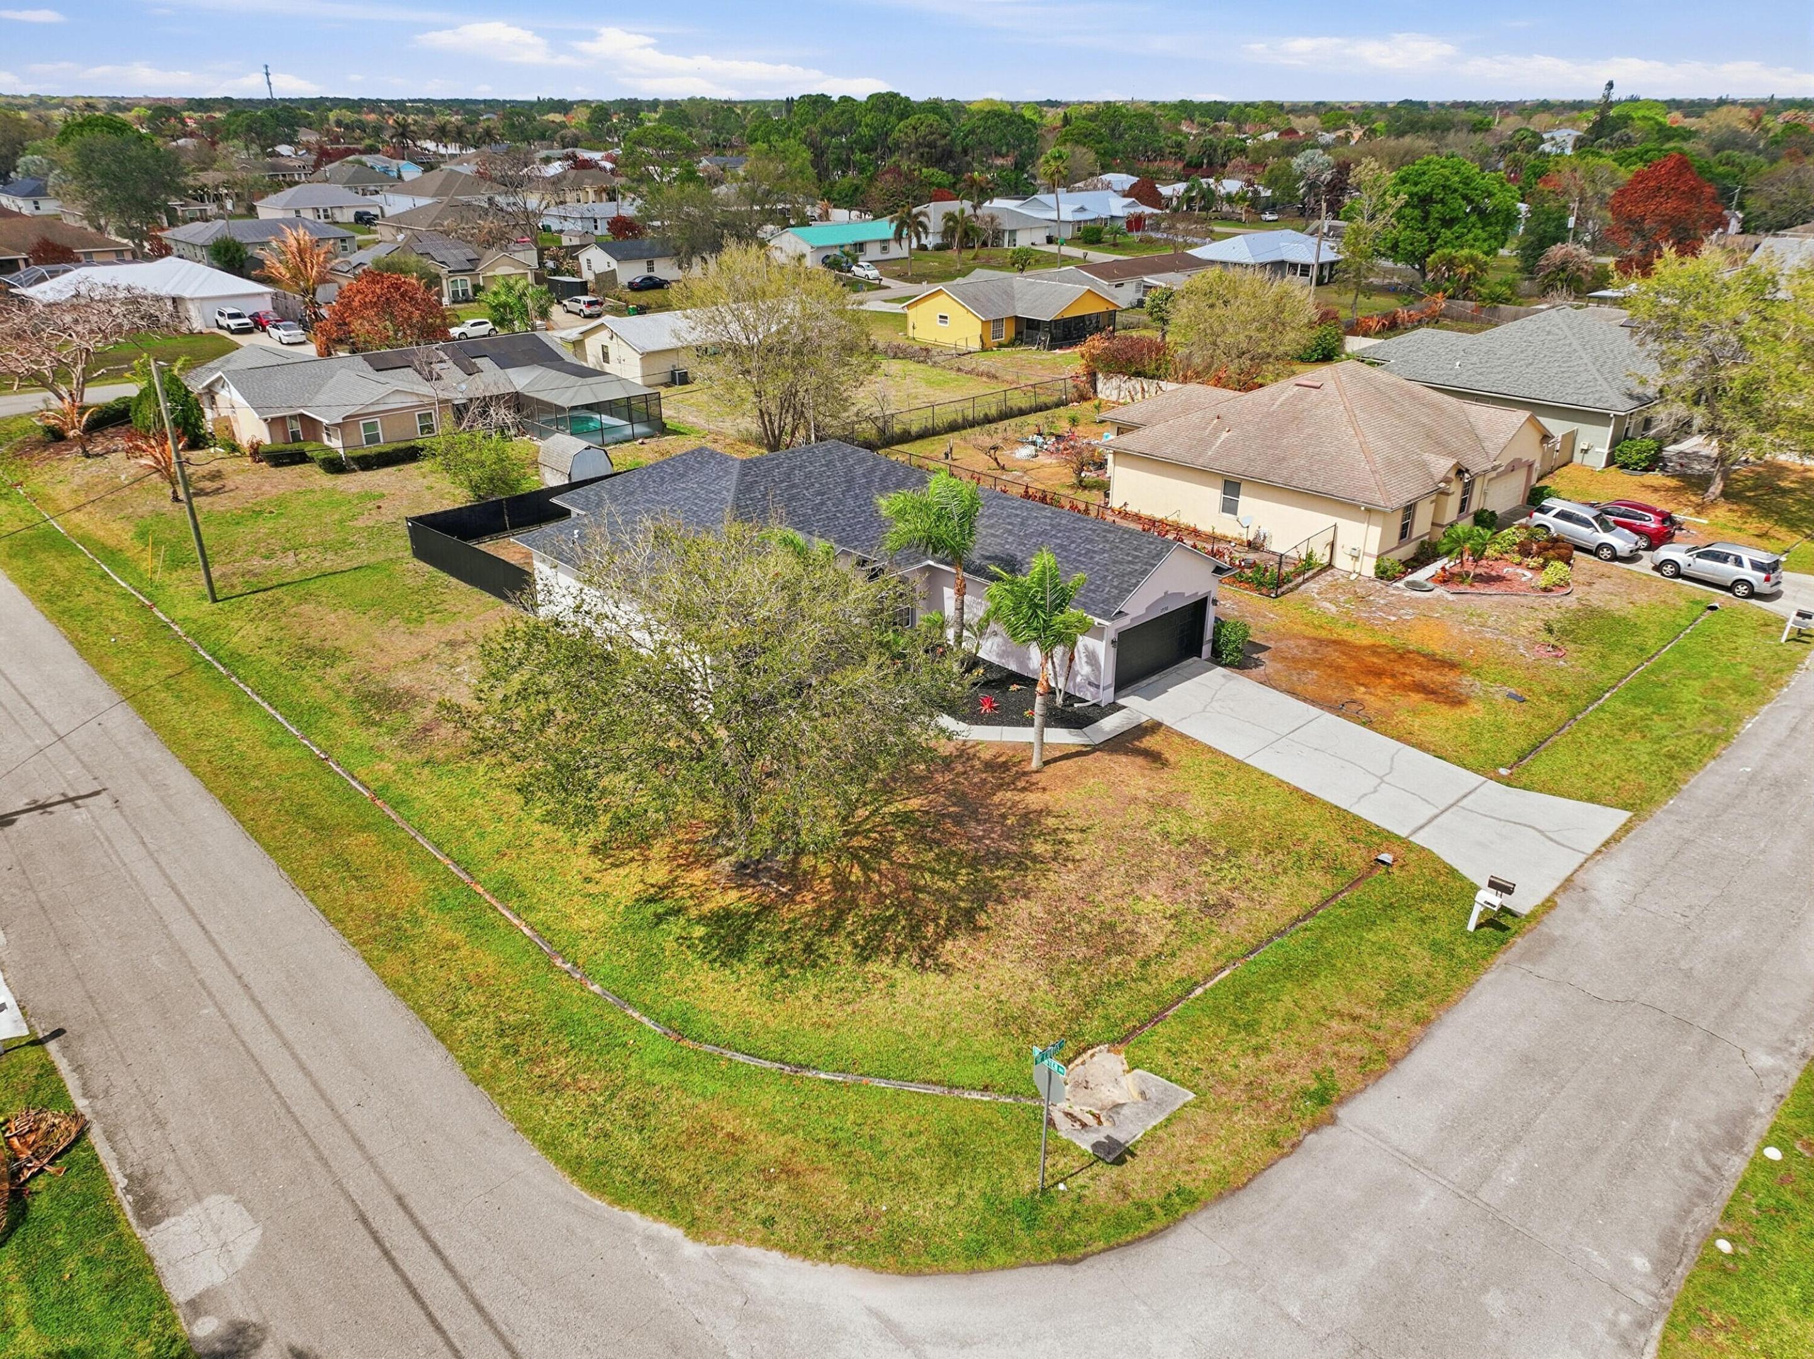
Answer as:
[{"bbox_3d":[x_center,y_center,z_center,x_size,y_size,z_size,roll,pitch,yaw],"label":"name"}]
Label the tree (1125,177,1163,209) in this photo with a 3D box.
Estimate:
[{"bbox_3d":[39.519,-80.152,207.905,6.800,6.600,6.800,0,25,0],"label":"tree"}]

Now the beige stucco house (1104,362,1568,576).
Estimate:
[{"bbox_3d":[19.366,-12.136,61.067,17.084,6.547,18.209,-22,32,-39],"label":"beige stucco house"}]

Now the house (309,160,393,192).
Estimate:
[{"bbox_3d":[-110.408,-99.493,251.005,13.000,5.600,18.500,-21,32,-38],"label":"house"}]

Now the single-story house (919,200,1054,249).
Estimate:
[{"bbox_3d":[7.322,-61.565,169.764,18.107,5.217,18.823,-22,32,-39],"label":"single-story house"}]

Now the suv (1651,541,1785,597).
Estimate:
[{"bbox_3d":[32.724,-4.688,50.782,1.820,1.680,4.600,-19,31,-35],"label":"suv"}]

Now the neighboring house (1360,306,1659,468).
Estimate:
[{"bbox_3d":[36.393,-18.795,76.012,17.200,6.000,20.000,-22,33,-39],"label":"neighboring house"}]

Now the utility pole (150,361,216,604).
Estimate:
[{"bbox_3d":[-26.991,-7.218,46.995,0.276,9.268,0.276,-22,32,-39],"label":"utility pole"}]

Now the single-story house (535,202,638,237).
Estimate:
[{"bbox_3d":[-43.635,-67.484,182.917,15.500,4.300,13.200,-21,32,-38],"label":"single-story house"}]

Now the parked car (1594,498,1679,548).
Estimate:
[{"bbox_3d":[31.964,-7.157,56.212,1.890,1.690,4.780,-21,35,-38],"label":"parked car"}]

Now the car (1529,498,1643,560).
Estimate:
[{"bbox_3d":[29.744,-6.562,55.147,1.830,1.690,4.600,-19,34,-35],"label":"car"}]

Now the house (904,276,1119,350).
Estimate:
[{"bbox_3d":[8.042,-30.705,103.297,16.500,4.600,18.200,-21,32,-38],"label":"house"}]

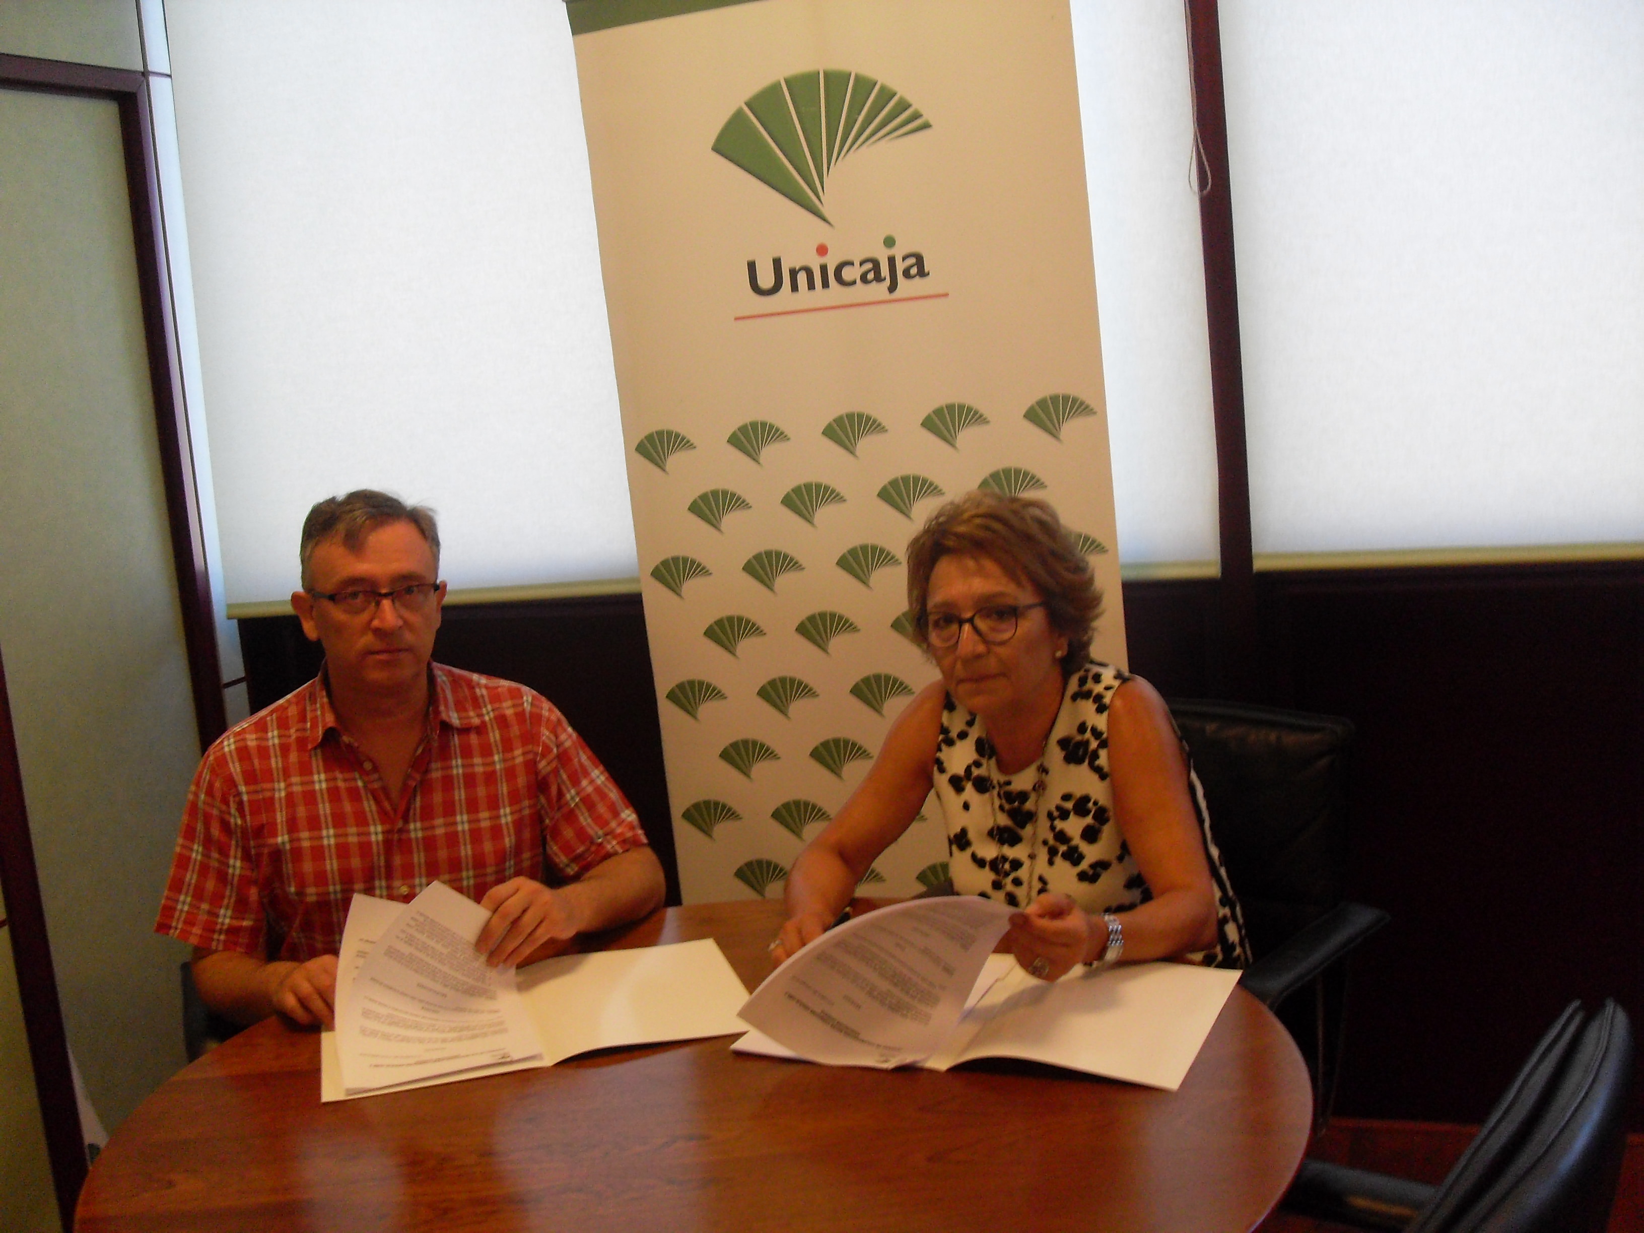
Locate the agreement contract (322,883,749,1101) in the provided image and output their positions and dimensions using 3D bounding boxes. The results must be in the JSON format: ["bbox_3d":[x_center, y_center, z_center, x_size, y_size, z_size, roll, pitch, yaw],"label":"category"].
[{"bbox_3d":[-0.330,0.367,1.959,0.440,0.155,0.320,-6,9,-12],"label":"agreement contract"}]

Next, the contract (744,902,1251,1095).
[{"bbox_3d":[0.179,0.357,1.871,0.465,0.130,0.330,-1,9,24],"label":"contract"}]

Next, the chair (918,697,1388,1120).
[{"bbox_3d":[0.415,0.609,2.384,0.590,0.930,0.600,3,11,42],"label":"chair"}]

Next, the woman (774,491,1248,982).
[{"bbox_3d":[0.299,0.470,2.225,0.520,1.270,0.650,0,10,30],"label":"woman"}]

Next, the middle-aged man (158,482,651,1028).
[{"bbox_3d":[-0.489,0.504,2.231,0.620,1.310,0.640,-7,9,-15],"label":"middle-aged man"}]

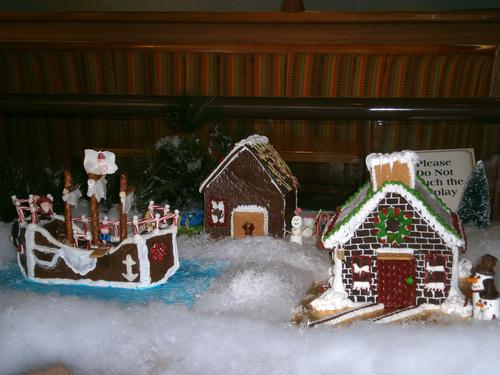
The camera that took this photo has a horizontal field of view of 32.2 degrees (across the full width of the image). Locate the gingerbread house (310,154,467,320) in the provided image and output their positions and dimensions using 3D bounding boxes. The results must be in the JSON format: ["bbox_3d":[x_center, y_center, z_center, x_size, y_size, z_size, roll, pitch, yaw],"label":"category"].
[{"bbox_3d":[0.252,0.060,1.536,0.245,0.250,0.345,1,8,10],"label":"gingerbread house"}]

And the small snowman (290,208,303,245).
[{"bbox_3d":[0.100,0.085,1.870,0.027,0.078,0.026,0,8,3],"label":"small snowman"}]

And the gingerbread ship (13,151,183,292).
[{"bbox_3d":[-0.297,0.049,1.636,0.330,0.234,0.150,1,8,9],"label":"gingerbread ship"}]

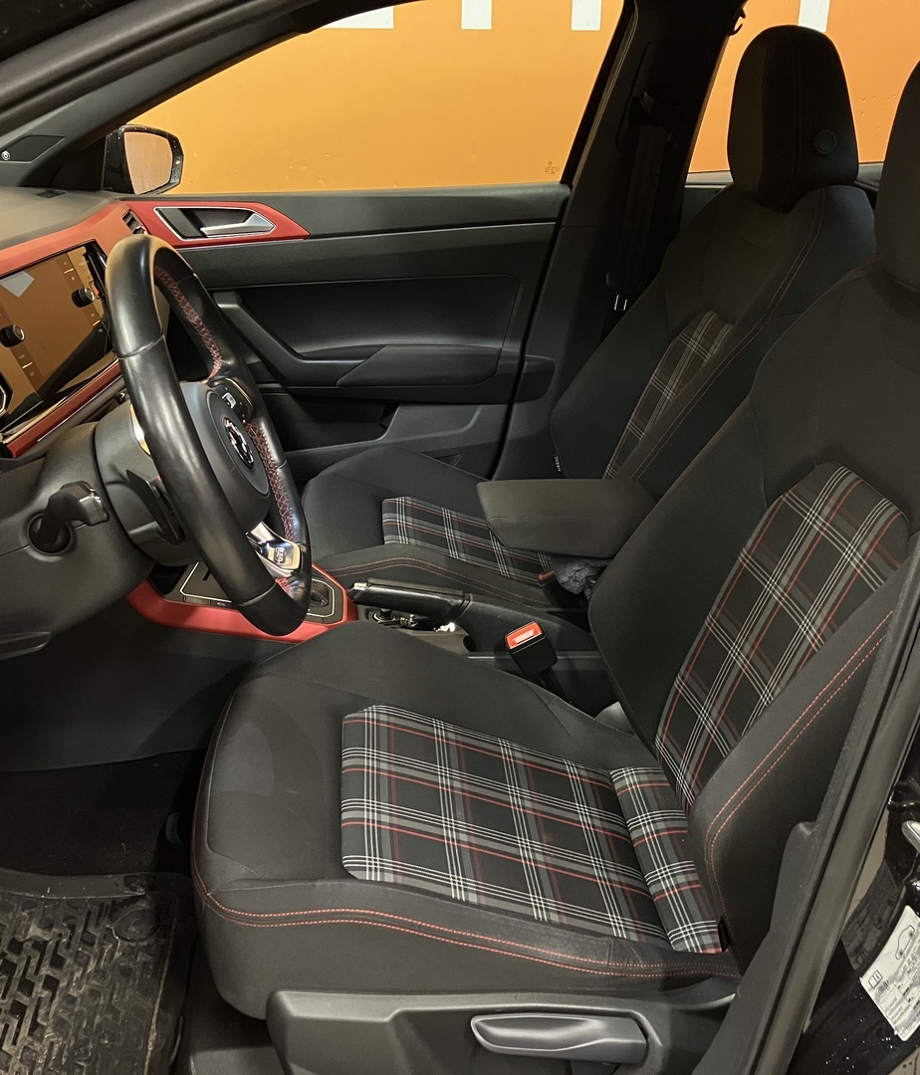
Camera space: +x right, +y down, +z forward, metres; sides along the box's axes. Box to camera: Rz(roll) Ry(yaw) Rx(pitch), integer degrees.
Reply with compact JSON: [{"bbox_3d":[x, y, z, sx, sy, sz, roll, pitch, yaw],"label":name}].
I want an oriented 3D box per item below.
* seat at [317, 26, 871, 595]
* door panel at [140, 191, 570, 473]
[{"bbox_3d":[0.143,-0.244,1.767,0.830,0.985,0.530,-2,23,-4],"label":"seat"},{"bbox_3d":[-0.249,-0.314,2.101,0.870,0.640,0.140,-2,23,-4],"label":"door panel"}]

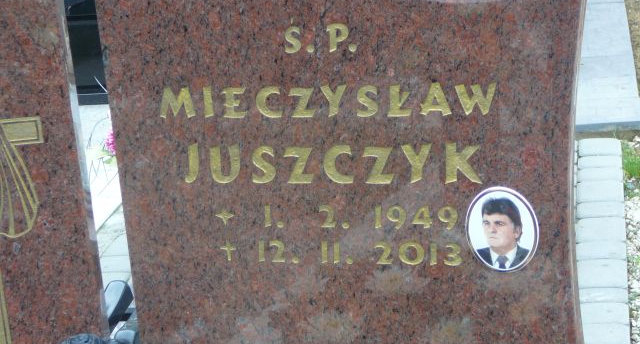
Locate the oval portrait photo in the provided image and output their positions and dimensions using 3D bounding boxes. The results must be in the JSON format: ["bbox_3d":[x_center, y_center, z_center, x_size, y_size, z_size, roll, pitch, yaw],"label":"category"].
[{"bbox_3d":[0.228,0.072,2.010,0.090,0.120,0.010,0,24,7],"label":"oval portrait photo"}]

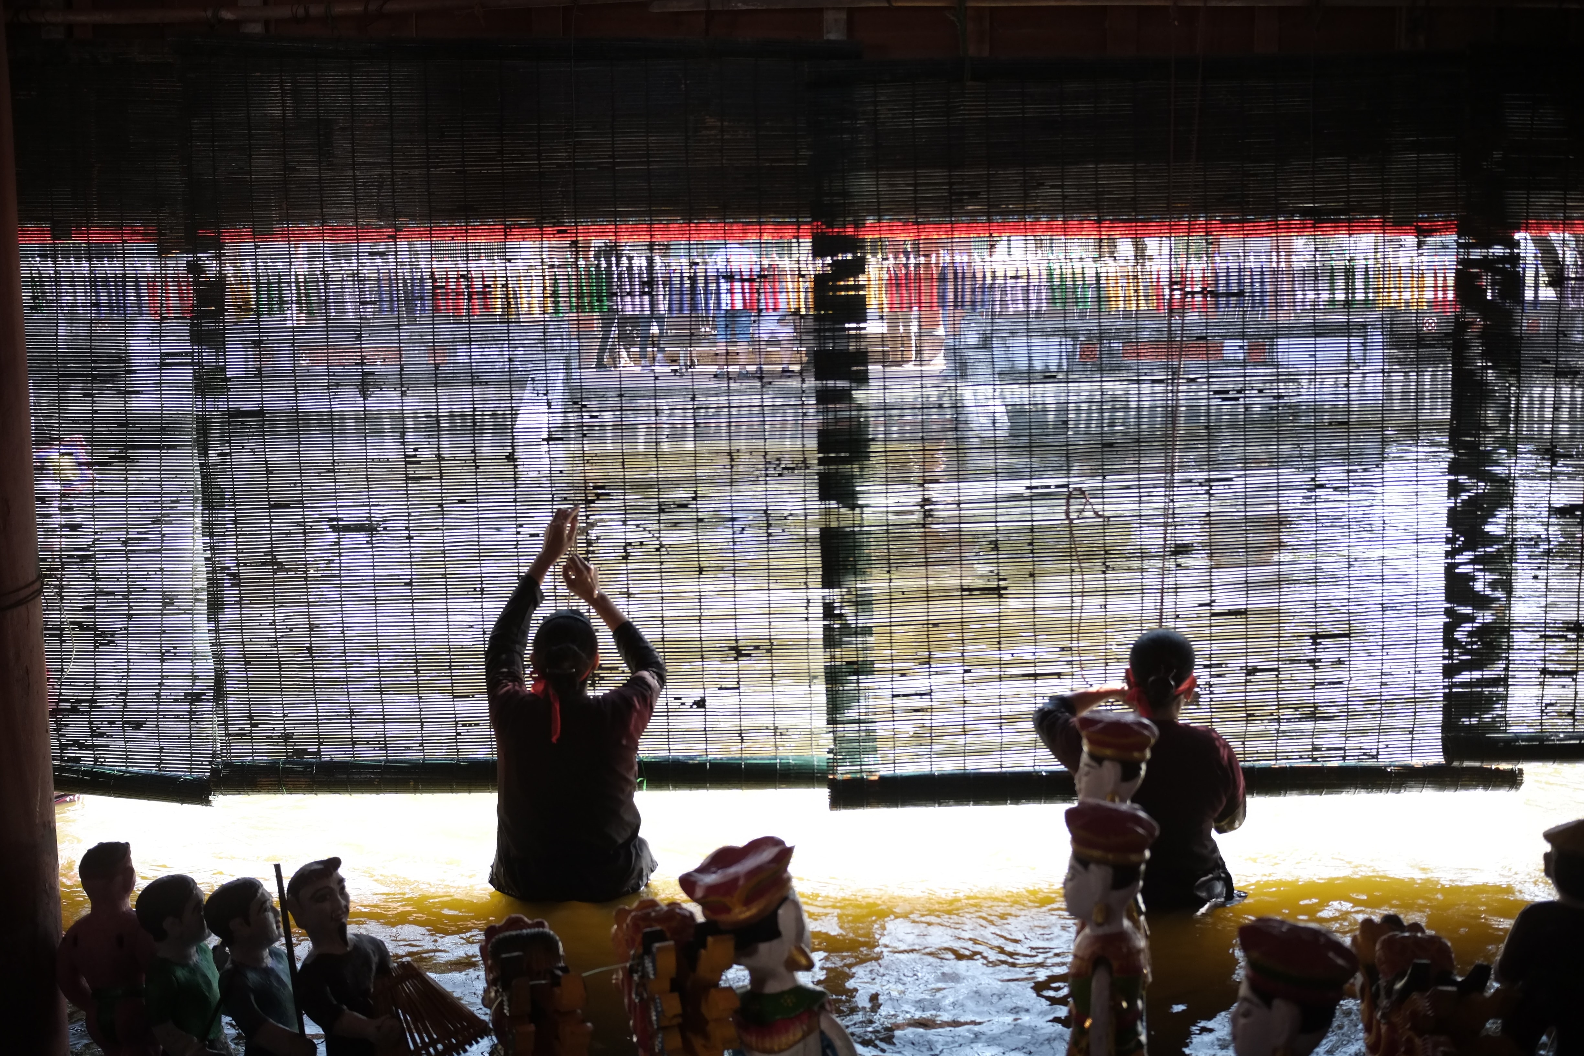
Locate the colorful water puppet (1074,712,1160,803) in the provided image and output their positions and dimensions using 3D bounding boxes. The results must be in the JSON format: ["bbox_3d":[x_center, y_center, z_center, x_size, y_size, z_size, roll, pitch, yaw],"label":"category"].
[{"bbox_3d":[0.517,0.554,2.877,0.160,0.520,0.180,0,6,12],"label":"colorful water puppet"}]

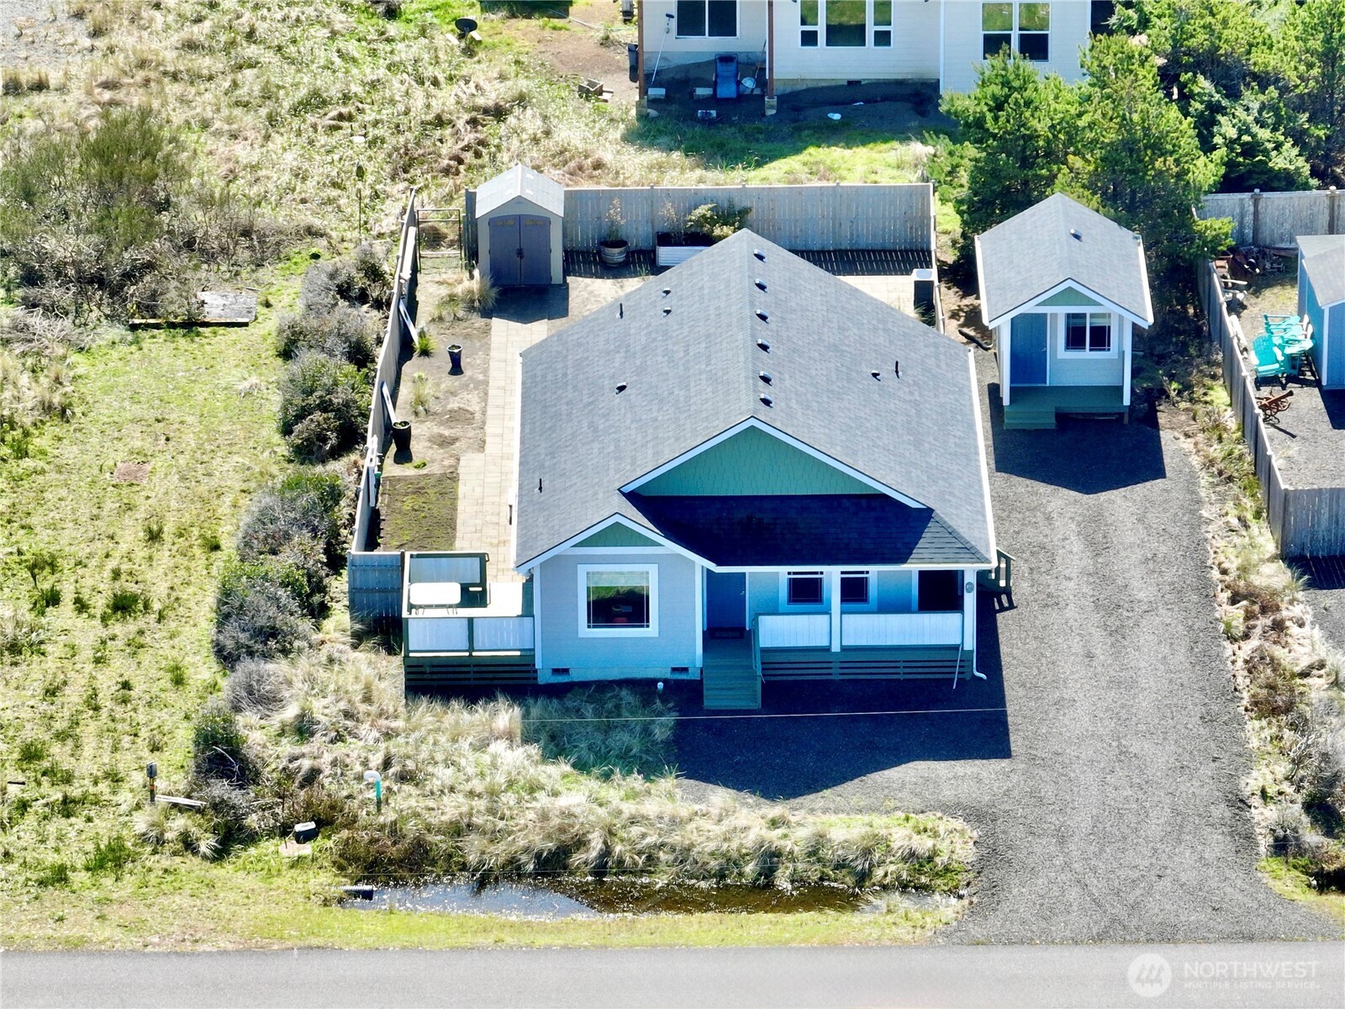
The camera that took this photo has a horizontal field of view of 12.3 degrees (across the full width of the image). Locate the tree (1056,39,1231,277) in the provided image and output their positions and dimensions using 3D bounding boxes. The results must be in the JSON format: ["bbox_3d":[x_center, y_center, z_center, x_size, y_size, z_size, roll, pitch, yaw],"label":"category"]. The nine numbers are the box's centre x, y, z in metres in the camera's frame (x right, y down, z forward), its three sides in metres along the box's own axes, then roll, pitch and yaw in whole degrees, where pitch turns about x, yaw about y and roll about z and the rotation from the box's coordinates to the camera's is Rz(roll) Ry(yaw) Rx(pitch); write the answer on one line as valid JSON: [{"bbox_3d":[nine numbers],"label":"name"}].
[{"bbox_3d":[12.188,-9.582,161.639,4.500,6.300,4.200,-1,28,0],"label":"tree"}]

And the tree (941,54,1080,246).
[{"bbox_3d":[8.863,-9.681,163.374,3.660,4.900,3.500,-1,28,0],"label":"tree"}]

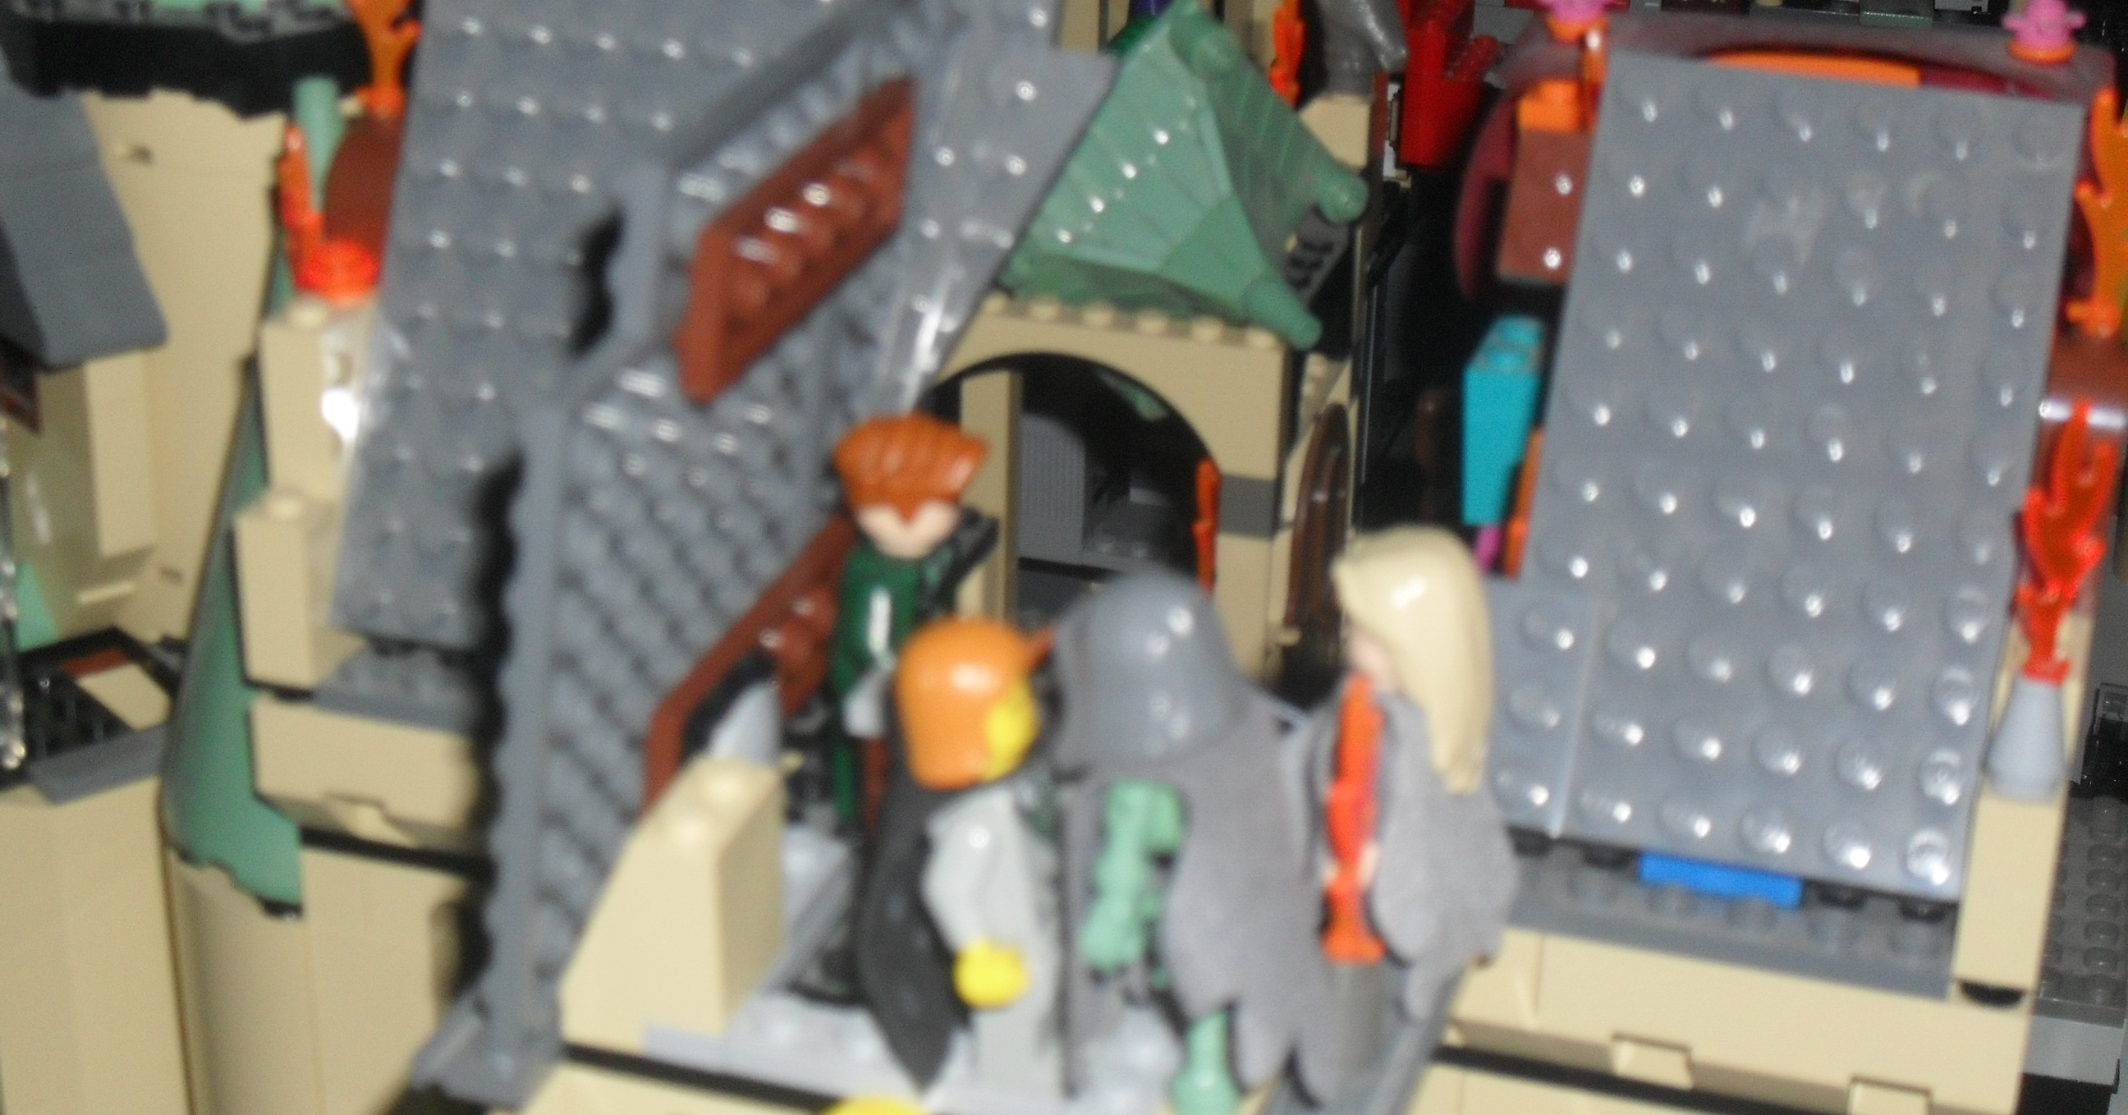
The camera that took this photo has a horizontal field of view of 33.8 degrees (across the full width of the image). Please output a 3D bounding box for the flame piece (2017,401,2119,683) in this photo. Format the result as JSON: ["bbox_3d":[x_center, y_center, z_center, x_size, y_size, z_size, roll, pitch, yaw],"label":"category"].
[{"bbox_3d":[0.095,-0.002,0.332,0.004,0.029,0.011,-19,33,-34],"label":"flame piece"}]

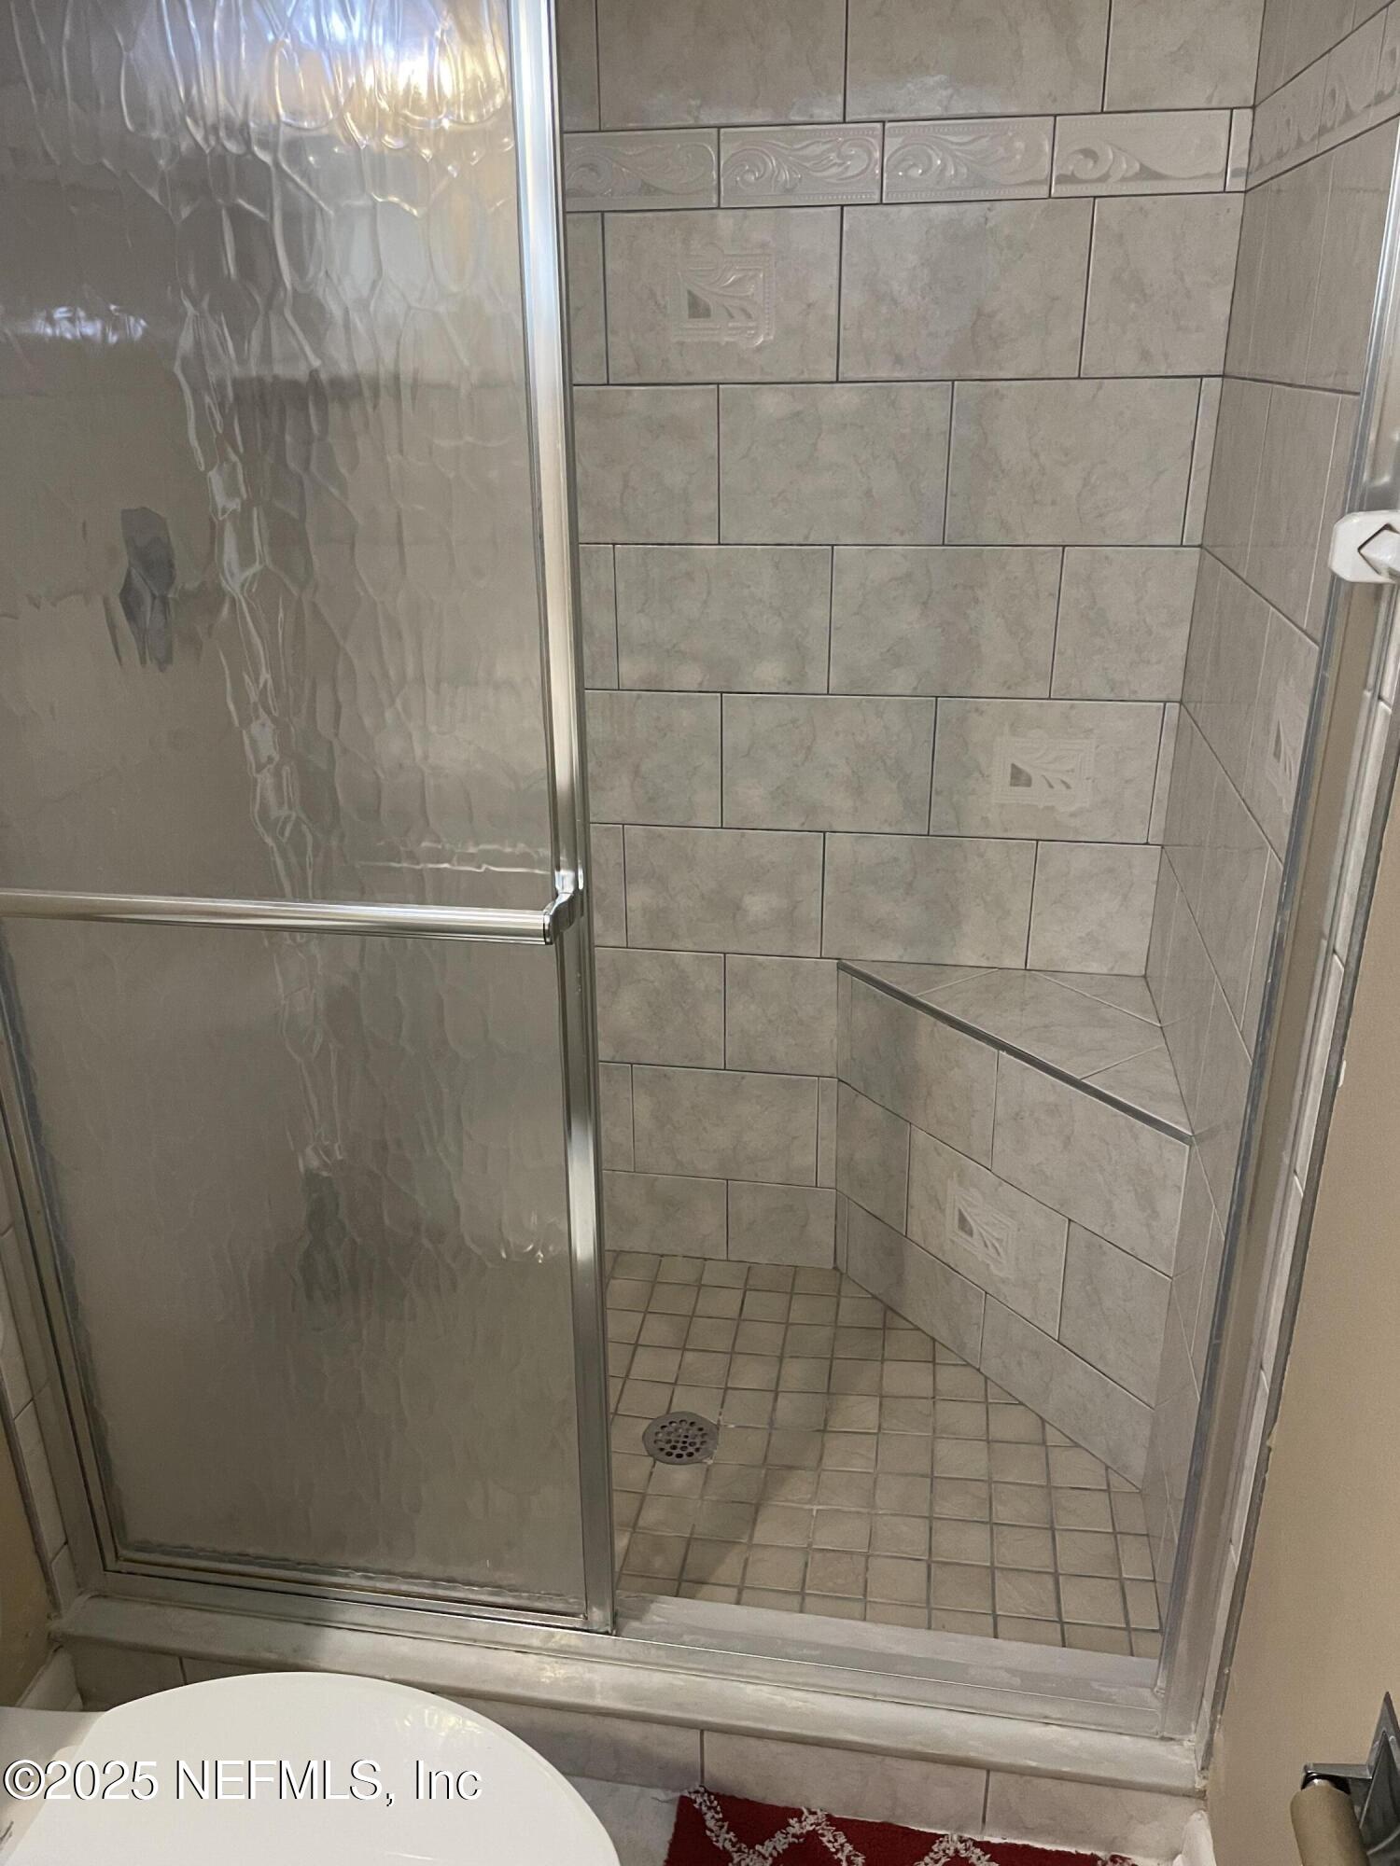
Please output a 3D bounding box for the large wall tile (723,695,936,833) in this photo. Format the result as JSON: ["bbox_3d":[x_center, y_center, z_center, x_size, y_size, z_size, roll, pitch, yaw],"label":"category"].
[{"bbox_3d":[0.182,-0.243,2.008,0.299,0.201,0.010,3,24,9],"label":"large wall tile"}]

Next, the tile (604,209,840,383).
[{"bbox_3d":[0.028,-0.811,1.789,0.299,0.201,0.010,3,24,9],"label":"tile"}]

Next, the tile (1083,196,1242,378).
[{"bbox_3d":[0.561,-0.784,1.707,0.170,0.201,0.010,3,24,9],"label":"tile"}]

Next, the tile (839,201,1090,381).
[{"bbox_3d":[0.332,-0.810,1.774,0.304,0.203,0.010,3,23,9],"label":"tile"}]

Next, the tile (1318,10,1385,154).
[{"bbox_3d":[0.575,-0.743,1.228,0.010,0.083,0.198,3,24,9],"label":"tile"}]

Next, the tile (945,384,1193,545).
[{"bbox_3d":[0.482,-0.613,1.831,0.304,0.203,0.010,3,23,9],"label":"tile"}]

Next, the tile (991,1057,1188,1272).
[{"bbox_3d":[0.506,0.297,1.843,0.010,0.192,0.304,-16,28,-32],"label":"tile"}]

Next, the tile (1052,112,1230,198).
[{"bbox_3d":[0.520,-0.920,1.656,0.198,0.084,0.010,3,24,9],"label":"tile"}]

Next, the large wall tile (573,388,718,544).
[{"bbox_3d":[-0.122,-0.638,1.913,0.302,0.203,0.009,3,23,9],"label":"large wall tile"}]

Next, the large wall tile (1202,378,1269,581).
[{"bbox_3d":[0.631,-0.538,1.648,0.009,0.203,0.301,3,23,9],"label":"large wall tile"}]

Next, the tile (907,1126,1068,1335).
[{"bbox_3d":[0.408,0.423,2.011,0.009,0.201,0.302,-16,27,-32],"label":"tile"}]

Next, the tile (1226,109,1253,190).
[{"bbox_3d":[0.637,-0.923,1.656,0.020,0.085,0.009,3,23,9],"label":"tile"}]

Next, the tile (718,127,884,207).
[{"bbox_3d":[0.125,-0.949,1.737,0.200,0.085,0.009,3,23,9],"label":"tile"}]

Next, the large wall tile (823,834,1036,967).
[{"bbox_3d":[0.335,-0.048,2.066,0.299,0.201,0.010,3,24,9],"label":"large wall tile"}]

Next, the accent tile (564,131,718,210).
[{"bbox_3d":[-0.075,-0.960,1.769,0.200,0.085,0.009,3,23,9],"label":"accent tile"}]

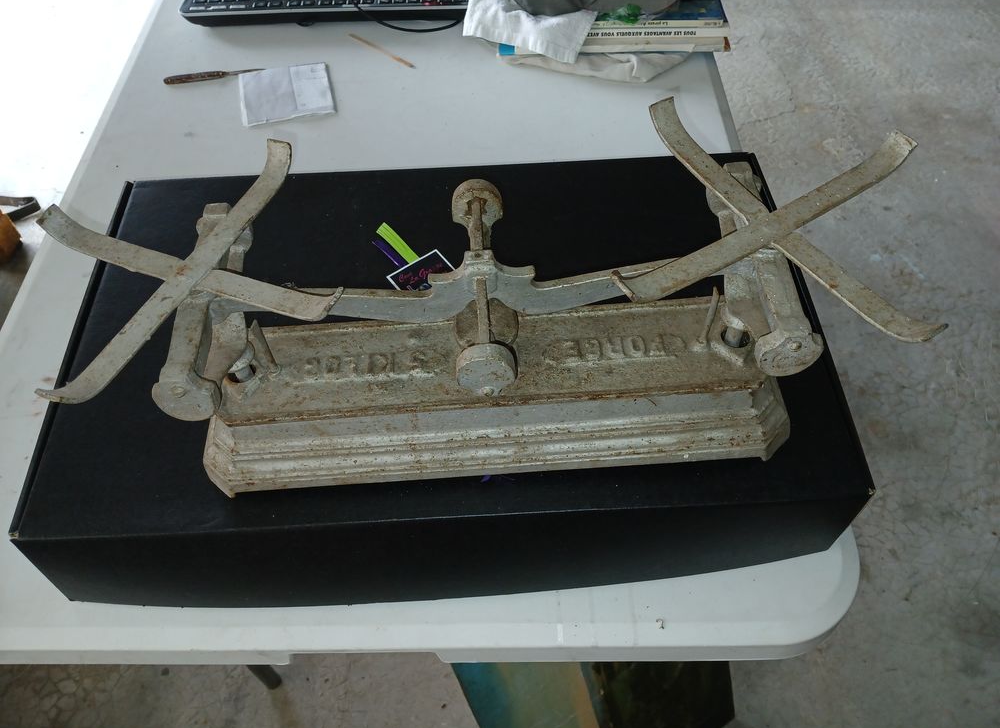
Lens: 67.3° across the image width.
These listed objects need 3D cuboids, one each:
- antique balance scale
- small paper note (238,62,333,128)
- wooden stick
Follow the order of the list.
[{"bbox_3d":[-0.007,-0.028,0.485,0.515,0.180,0.197,-4,55,-2],"label":"antique balance scale"},{"bbox_3d":[-0.263,-0.334,0.921,0.109,0.005,0.106,-12,56,-8],"label":"small paper note"},{"bbox_3d":[-0.154,-0.405,0.970,0.118,0.004,0.006,34,62,22],"label":"wooden stick"}]

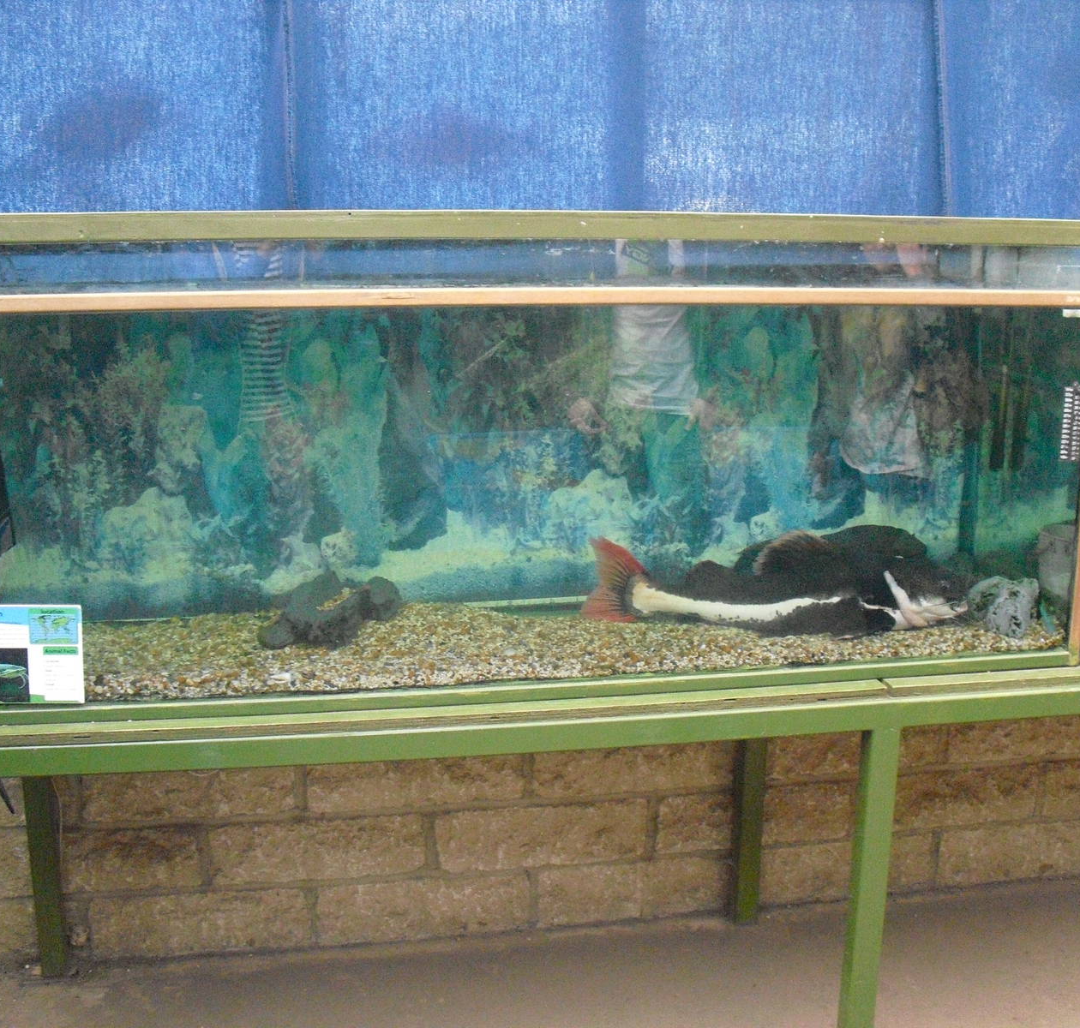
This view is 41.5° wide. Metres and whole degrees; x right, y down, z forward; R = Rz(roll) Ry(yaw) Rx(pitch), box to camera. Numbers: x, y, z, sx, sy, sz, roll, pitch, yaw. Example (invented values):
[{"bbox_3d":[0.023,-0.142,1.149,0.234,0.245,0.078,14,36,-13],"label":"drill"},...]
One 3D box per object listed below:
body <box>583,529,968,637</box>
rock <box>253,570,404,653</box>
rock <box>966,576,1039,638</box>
[{"bbox_3d":[0.402,0.114,2.481,0.640,0.165,0.175,-1,13,-5],"label":"body"},{"bbox_3d":[-0.358,0.156,2.409,0.222,0.108,0.150,-2,13,-9],"label":"rock"},{"bbox_3d":[0.791,0.157,2.469,0.100,0.095,0.100,-2,13,-9],"label":"rock"}]

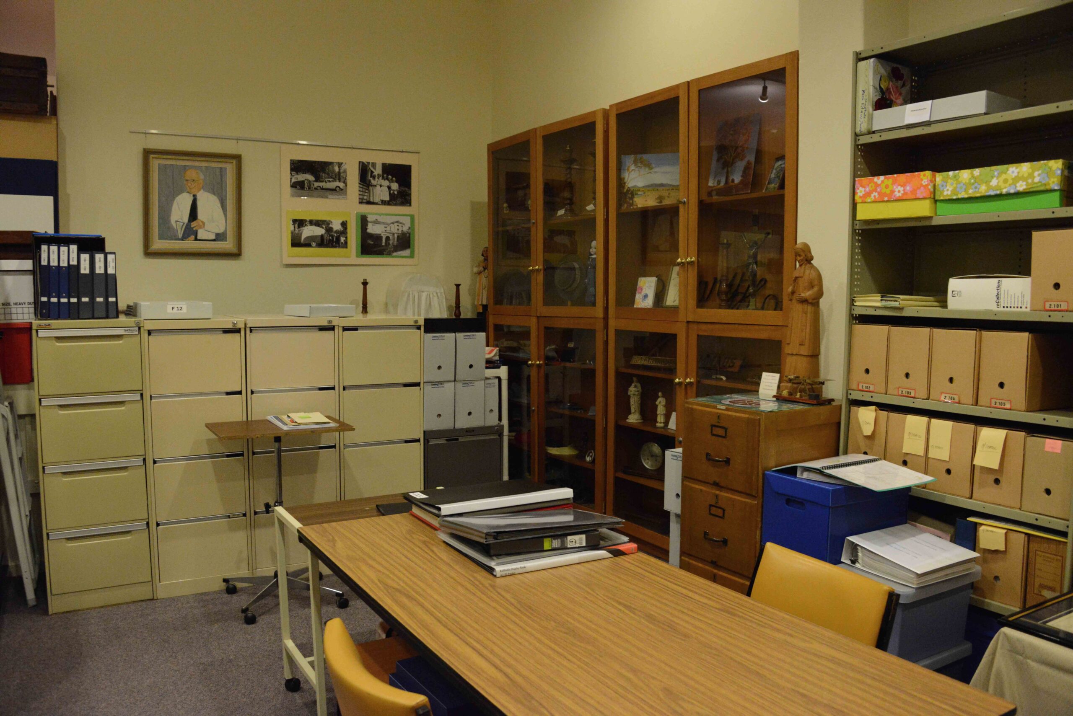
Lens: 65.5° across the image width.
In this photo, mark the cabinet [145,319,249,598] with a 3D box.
[{"bbox_3d":[-1.734,0.453,4.206,0.460,1.320,0.620,-2,5,-27],"label":"cabinet"}]

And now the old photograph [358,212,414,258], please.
[{"bbox_3d":[-0.936,-0.761,5.196,0.375,0.276,0.010,-3,6,-28],"label":"old photograph"}]

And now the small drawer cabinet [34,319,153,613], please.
[{"bbox_3d":[-2.166,0.478,4.146,0.450,1.346,0.620,-2,6,-25],"label":"small drawer cabinet"}]

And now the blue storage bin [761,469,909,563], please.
[{"bbox_3d":[1.100,0.557,3.066,0.410,0.275,0.305,-3,6,-30],"label":"blue storage bin"}]

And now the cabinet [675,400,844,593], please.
[{"bbox_3d":[0.962,0.696,3.475,0.550,1.045,0.425,-3,6,-32],"label":"cabinet"}]

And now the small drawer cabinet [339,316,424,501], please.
[{"bbox_3d":[-0.949,0.425,4.645,0.460,1.320,0.620,-2,5,-27],"label":"small drawer cabinet"}]

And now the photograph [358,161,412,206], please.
[{"bbox_3d":[-0.900,-1.033,4.971,0.330,0.250,0.010,-2,6,-29],"label":"photograph"}]

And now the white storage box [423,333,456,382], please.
[{"bbox_3d":[-0.611,-0.015,4.617,0.180,0.258,0.390,-2,5,-27],"label":"white storage box"}]

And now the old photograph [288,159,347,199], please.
[{"bbox_3d":[-1.294,-1.061,4.973,0.337,0.220,0.010,-3,6,-28],"label":"old photograph"}]

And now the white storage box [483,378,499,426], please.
[{"bbox_3d":[-0.340,0.232,4.790,0.084,0.256,0.390,-2,5,-27],"label":"white storage box"}]

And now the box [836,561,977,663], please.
[{"bbox_3d":[1.145,0.793,2.666,0.430,0.255,0.335,-2,5,-29],"label":"box"}]

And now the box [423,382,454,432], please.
[{"bbox_3d":[-0.610,0.247,4.733,0.176,0.263,0.380,-2,6,-25],"label":"box"}]

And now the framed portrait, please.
[{"bbox_3d":[-1.909,-0.858,4.658,0.505,0.574,0.040,-3,6,-28],"label":"framed portrait"}]

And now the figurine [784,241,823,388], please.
[{"bbox_3d":[1.125,-0.158,3.497,0.130,0.652,0.140,-3,6,-32],"label":"figurine"}]

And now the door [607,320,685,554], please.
[{"bbox_3d":[0.596,0.398,4.594,0.025,1.215,0.650,-3,6,-33],"label":"door"}]

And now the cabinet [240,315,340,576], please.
[{"bbox_3d":[-1.357,0.444,4.529,0.453,1.346,0.620,-2,6,-25],"label":"cabinet"}]

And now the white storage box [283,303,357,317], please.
[{"bbox_3d":[-1.152,-0.253,4.516,0.257,0.060,0.370,-2,5,-27],"label":"white storage box"}]

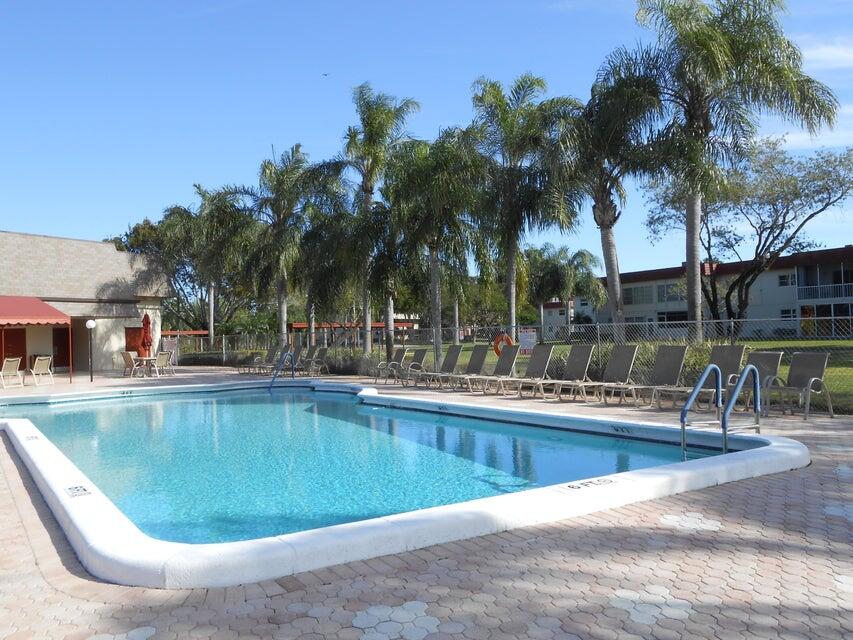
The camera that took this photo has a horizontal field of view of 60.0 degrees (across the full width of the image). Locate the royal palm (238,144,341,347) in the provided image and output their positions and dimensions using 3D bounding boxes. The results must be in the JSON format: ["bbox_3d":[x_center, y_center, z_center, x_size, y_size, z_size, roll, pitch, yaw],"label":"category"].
[{"bbox_3d":[-6.149,-2.856,33.082,4.642,9.948,4.642,-1,-1,0],"label":"royal palm"}]

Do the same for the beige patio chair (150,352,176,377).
[{"bbox_3d":[-9.829,1.657,27.608,0.700,0.930,0.620,-2,-1,35],"label":"beige patio chair"}]

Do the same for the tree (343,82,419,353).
[{"bbox_3d":[-1.745,-3.228,26.084,2.743,10.241,2.743,-1,-1,0],"label":"tree"}]

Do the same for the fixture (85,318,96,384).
[{"bbox_3d":[-11.454,1.063,25.217,0.350,2.120,0.350,-1,-1,0],"label":"fixture"}]

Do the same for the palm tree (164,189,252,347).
[{"bbox_3d":[-12.453,-2.635,42.083,4.999,10.119,4.999,-1,-1,0],"label":"palm tree"}]

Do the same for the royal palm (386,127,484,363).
[{"bbox_3d":[0.224,-2.218,24.066,3.246,8.057,3.246,-1,-1,0],"label":"royal palm"}]

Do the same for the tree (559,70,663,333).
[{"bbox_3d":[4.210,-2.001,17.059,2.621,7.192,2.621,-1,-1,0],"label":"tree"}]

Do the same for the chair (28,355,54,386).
[{"bbox_3d":[-12.596,1.670,24.208,0.720,0.930,0.620,-2,-1,44],"label":"chair"}]

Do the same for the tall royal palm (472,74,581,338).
[{"bbox_3d":[3.157,-3.194,24.581,3.579,9.878,3.579,-1,-1,0],"label":"tall royal palm"}]

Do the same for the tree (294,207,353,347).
[{"bbox_3d":[-5.302,-1.757,37.065,3.002,7.841,3.002,-1,-1,0],"label":"tree"}]

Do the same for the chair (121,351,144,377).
[{"bbox_3d":[-11.007,1.688,27.708,0.620,0.930,0.700,-2,-1,30],"label":"chair"}]

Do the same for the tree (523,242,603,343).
[{"bbox_3d":[11.176,-1.997,60.068,6.167,8.255,6.167,-1,-1,0],"label":"tree"}]

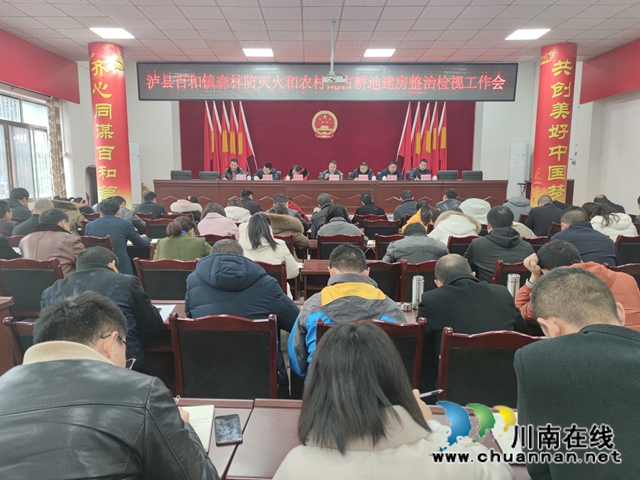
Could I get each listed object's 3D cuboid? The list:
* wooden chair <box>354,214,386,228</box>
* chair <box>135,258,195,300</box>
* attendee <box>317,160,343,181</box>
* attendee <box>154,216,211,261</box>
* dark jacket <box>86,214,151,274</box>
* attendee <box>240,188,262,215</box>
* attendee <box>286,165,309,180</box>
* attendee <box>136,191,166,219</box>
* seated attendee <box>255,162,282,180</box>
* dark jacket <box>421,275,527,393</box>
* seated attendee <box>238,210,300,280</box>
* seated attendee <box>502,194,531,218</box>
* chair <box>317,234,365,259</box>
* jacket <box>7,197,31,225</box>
[{"bbox_3d":[0.759,0.095,6.822,0.460,0.960,0.520,1,8,2],"label":"wooden chair"},{"bbox_3d":[-1.082,0.579,3.444,0.460,0.950,0.540,0,9,-1],"label":"chair"},{"bbox_3d":[0.239,-0.947,8.857,0.530,1.250,0.750,0,8,0],"label":"attendee"},{"bbox_3d":[-1.075,0.417,3.561,0.490,1.200,0.750,0,9,2],"label":"attendee"},{"bbox_3d":[-2.031,0.052,4.476,0.600,0.660,0.480,0,8,-1],"label":"dark jacket"},{"bbox_3d":[-1.045,-0.149,6.991,0.520,1.291,0.750,1,8,7],"label":"attendee"},{"bbox_3d":[-0.521,-1.190,10.338,0.560,1.100,0.750,0,9,-1],"label":"attendee"},{"bbox_3d":[-2.665,-0.125,7.032,0.520,1.290,0.700,1,8,2],"label":"attendee"},{"bbox_3d":[-1.125,-1.092,9.544,0.570,1.110,0.750,0,9,0],"label":"seated attendee"},{"bbox_3d":[0.705,0.477,2.114,0.520,0.670,0.520,0,9,0],"label":"dark jacket"},{"bbox_3d":[-0.382,0.388,3.502,0.520,1.218,0.750,0,8,0],"label":"seated attendee"},{"bbox_3d":[3.027,-0.073,6.985,0.490,1.260,0.750,0,8,-1],"label":"seated attendee"},{"bbox_3d":[0.191,0.409,4.560,0.460,0.980,0.560,0,8,-1],"label":"chair"},{"bbox_3d":[-4.001,-0.172,5.718,0.530,0.680,0.420,0,9,2],"label":"jacket"}]

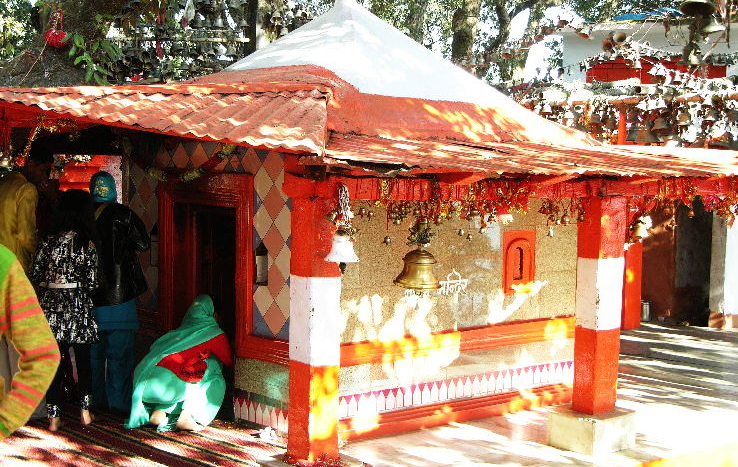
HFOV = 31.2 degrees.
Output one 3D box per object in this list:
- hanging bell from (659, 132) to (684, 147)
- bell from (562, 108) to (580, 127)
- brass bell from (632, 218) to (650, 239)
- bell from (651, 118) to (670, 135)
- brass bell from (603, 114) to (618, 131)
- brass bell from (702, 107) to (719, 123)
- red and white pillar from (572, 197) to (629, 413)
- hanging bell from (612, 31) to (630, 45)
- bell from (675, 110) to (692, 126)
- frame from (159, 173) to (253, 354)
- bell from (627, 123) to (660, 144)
[{"bbox_3d":[2.894,-0.896,12.600,0.217,0.148,0.217,1,4,0],"label":"hanging bell"},{"bbox_3d":[1.962,-1.124,12.800,0.166,0.188,0.166,1,4,0],"label":"bell"},{"bbox_3d":[1.774,-0.033,8.600,0.117,0.140,0.117,1,4,0],"label":"brass bell"},{"bbox_3d":[2.824,-1.036,12.800,0.184,0.169,0.184,1,4,0],"label":"bell"},{"bbox_3d":[2.431,-1.117,13.300,0.155,0.175,0.155,1,4,0],"label":"brass bell"},{"bbox_3d":[3.308,-1.143,12.800,0.147,0.150,0.147,1,4,0],"label":"brass bell"},{"bbox_3d":[1.460,0.446,8.454,0.225,1.387,0.200,-2,5,-43],"label":"red and white pillar"},{"bbox_3d":[2.484,-1.918,13.000,0.165,0.150,0.165,1,4,0],"label":"hanging bell"},{"bbox_3d":[3.155,-1.167,13.300,0.160,0.158,0.160,1,4,0],"label":"bell"},{"bbox_3d":[-1.104,0.205,9.140,0.140,1.188,1.081,-2,5,-43],"label":"frame"},{"bbox_3d":[2.618,-0.954,12.600,0.308,0.185,0.308,1,4,0],"label":"bell"}]

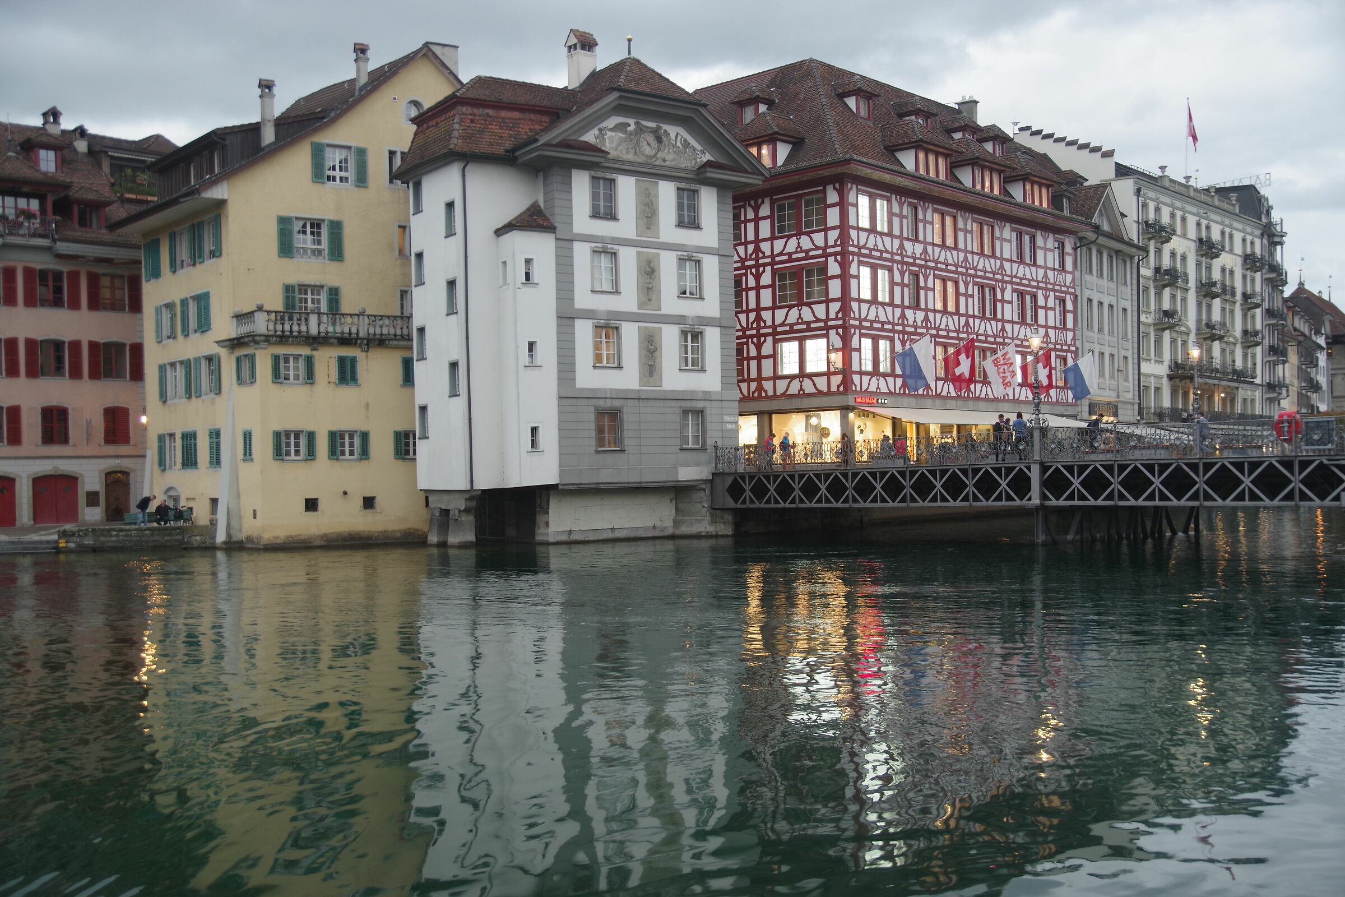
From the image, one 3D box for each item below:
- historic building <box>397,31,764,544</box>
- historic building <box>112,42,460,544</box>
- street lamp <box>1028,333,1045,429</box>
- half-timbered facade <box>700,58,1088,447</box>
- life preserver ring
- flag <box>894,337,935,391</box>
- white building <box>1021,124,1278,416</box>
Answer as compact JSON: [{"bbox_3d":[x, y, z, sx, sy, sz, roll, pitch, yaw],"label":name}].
[{"bbox_3d":[-3.954,-6.794,56.041,13.400,20.860,8.700,-1,-1,-37],"label":"historic building"},{"bbox_3d":[-13.707,-6.561,59.463,18.500,20.860,12.300,-1,-1,-32],"label":"historic building"},{"bbox_3d":[12.504,-2.422,46.231,0.540,3.398,0.540,0,-1,-43],"label":"street lamp"},{"bbox_3d":[11.313,-11.239,82.802,18.500,24.500,28.000,-2,-1,42],"label":"half-timbered facade"},{"bbox_3d":[18.302,-0.644,40.007,0.240,0.932,0.860,0,-1,-43],"label":"life preserver ring"},{"bbox_3d":[12.311,-4.265,68.211,2.360,2.800,0.300,-2,-1,42],"label":"flag"},{"bbox_3d":[35.956,-11.325,110.380,17.500,25.000,28.500,-2,-1,42],"label":"white building"}]

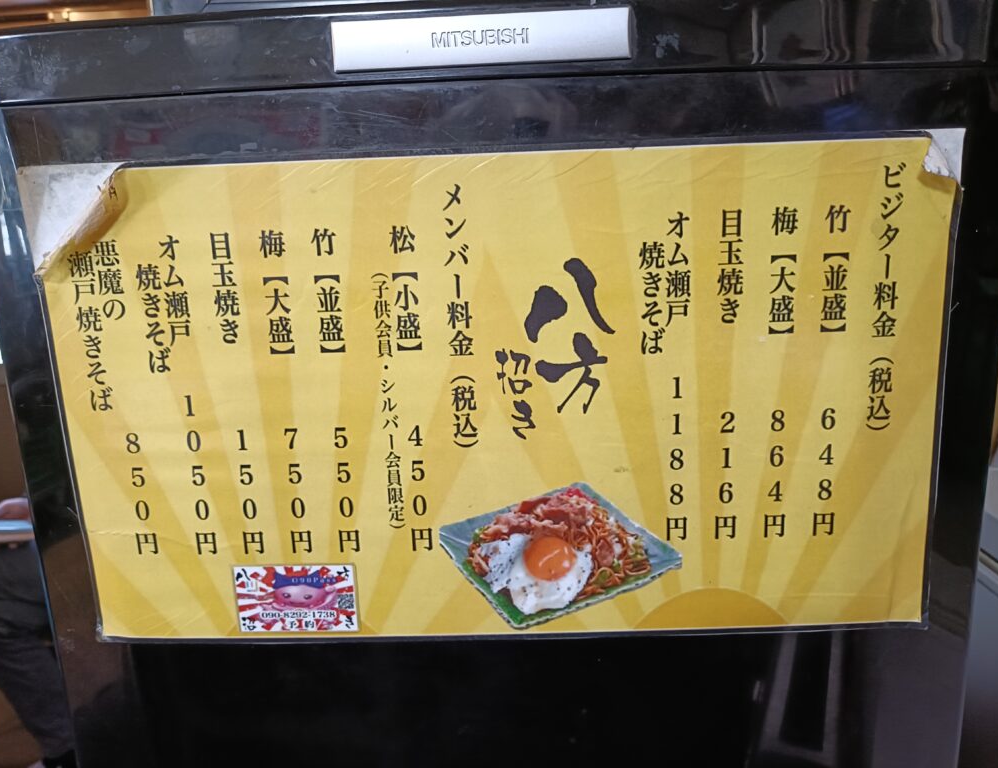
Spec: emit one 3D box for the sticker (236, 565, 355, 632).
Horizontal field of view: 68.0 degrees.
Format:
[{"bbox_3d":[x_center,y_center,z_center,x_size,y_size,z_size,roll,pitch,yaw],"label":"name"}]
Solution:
[{"bbox_3d":[-0.107,0.115,0.394,0.064,0.038,0.002,-2,12,2],"label":"sticker"}]

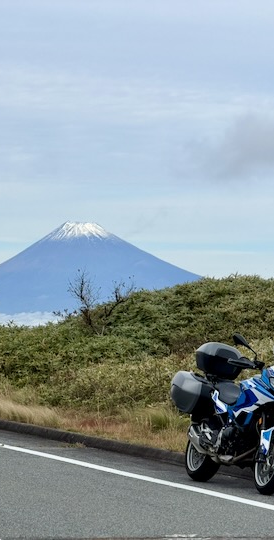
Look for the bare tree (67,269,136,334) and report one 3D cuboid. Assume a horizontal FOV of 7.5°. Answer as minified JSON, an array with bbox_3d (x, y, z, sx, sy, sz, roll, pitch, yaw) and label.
[{"bbox_3d":[-0.717,0.697,42.000,1.373,1.454,1.100,0,-1,0],"label":"bare tree"}]

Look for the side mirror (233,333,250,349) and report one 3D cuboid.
[{"bbox_3d":[0.946,0.639,18.861,0.150,0.115,0.070,17,-7,-20],"label":"side mirror"}]

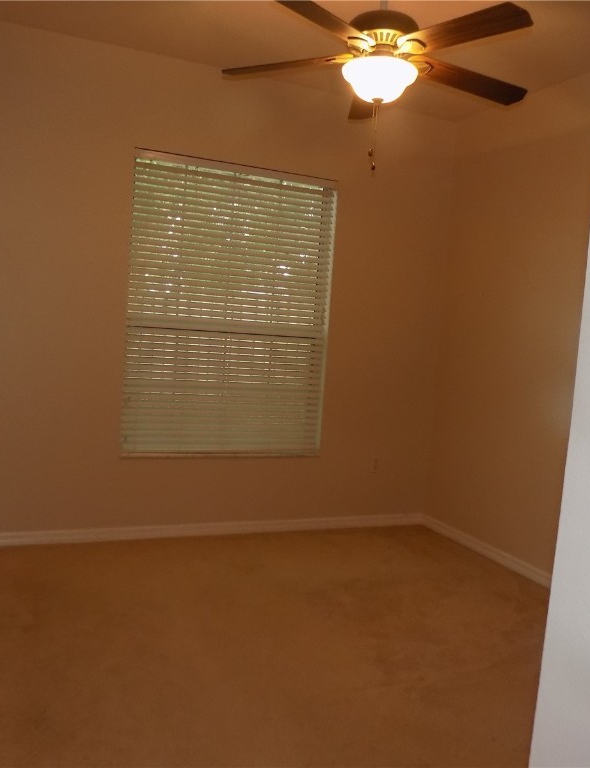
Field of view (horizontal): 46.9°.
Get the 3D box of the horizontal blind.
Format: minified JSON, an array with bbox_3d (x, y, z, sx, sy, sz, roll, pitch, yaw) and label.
[{"bbox_3d":[-0.378,-0.430,4.161,1.283,1.765,0.100,2,5,-24],"label":"horizontal blind"}]

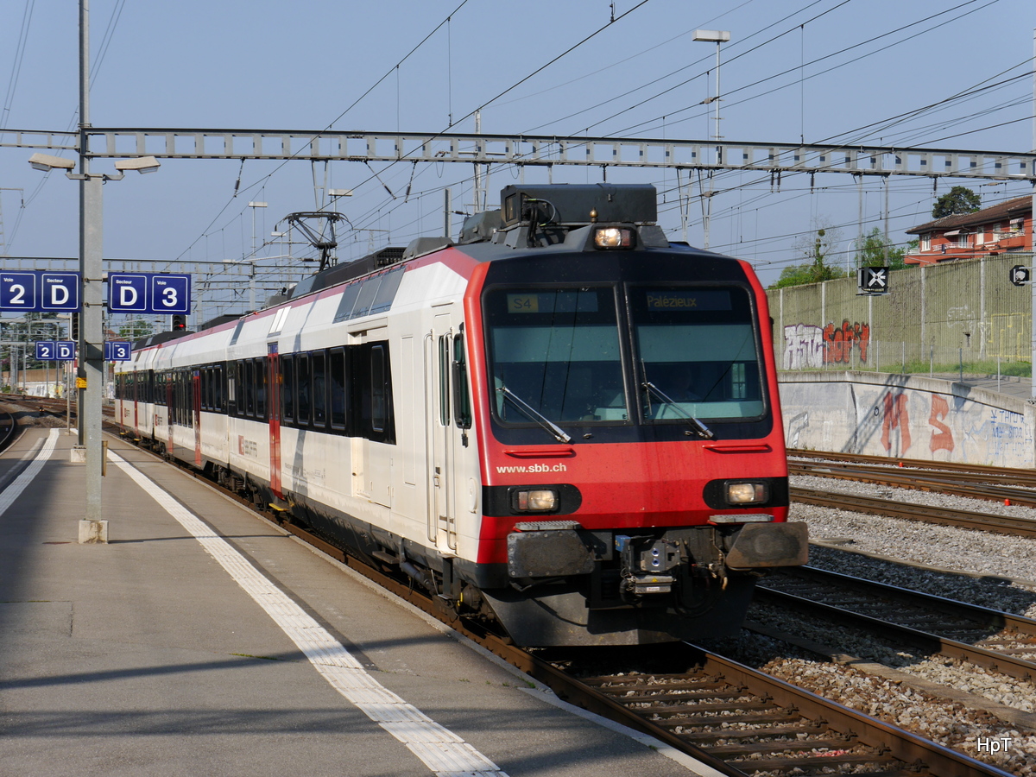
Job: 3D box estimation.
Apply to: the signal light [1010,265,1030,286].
[{"bbox_3d":[13.652,-3.087,58.600,0.570,0.570,0.320,0,0,-13],"label":"signal light"}]

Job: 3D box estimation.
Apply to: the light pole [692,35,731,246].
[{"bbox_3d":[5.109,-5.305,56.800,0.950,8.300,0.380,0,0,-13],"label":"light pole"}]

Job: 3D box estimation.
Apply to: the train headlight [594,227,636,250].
[{"bbox_3d":[0.824,-1.290,18.450,0.345,0.185,0.160,-1,0,-12],"label":"train headlight"}]

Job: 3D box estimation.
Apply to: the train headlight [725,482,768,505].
[{"bbox_3d":[1.909,0.874,17.950,0.340,0.180,0.130,-1,0,-12],"label":"train headlight"}]

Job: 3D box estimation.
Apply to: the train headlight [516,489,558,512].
[{"bbox_3d":[0.158,0.911,17.550,0.330,0.180,0.130,-1,0,-12],"label":"train headlight"}]

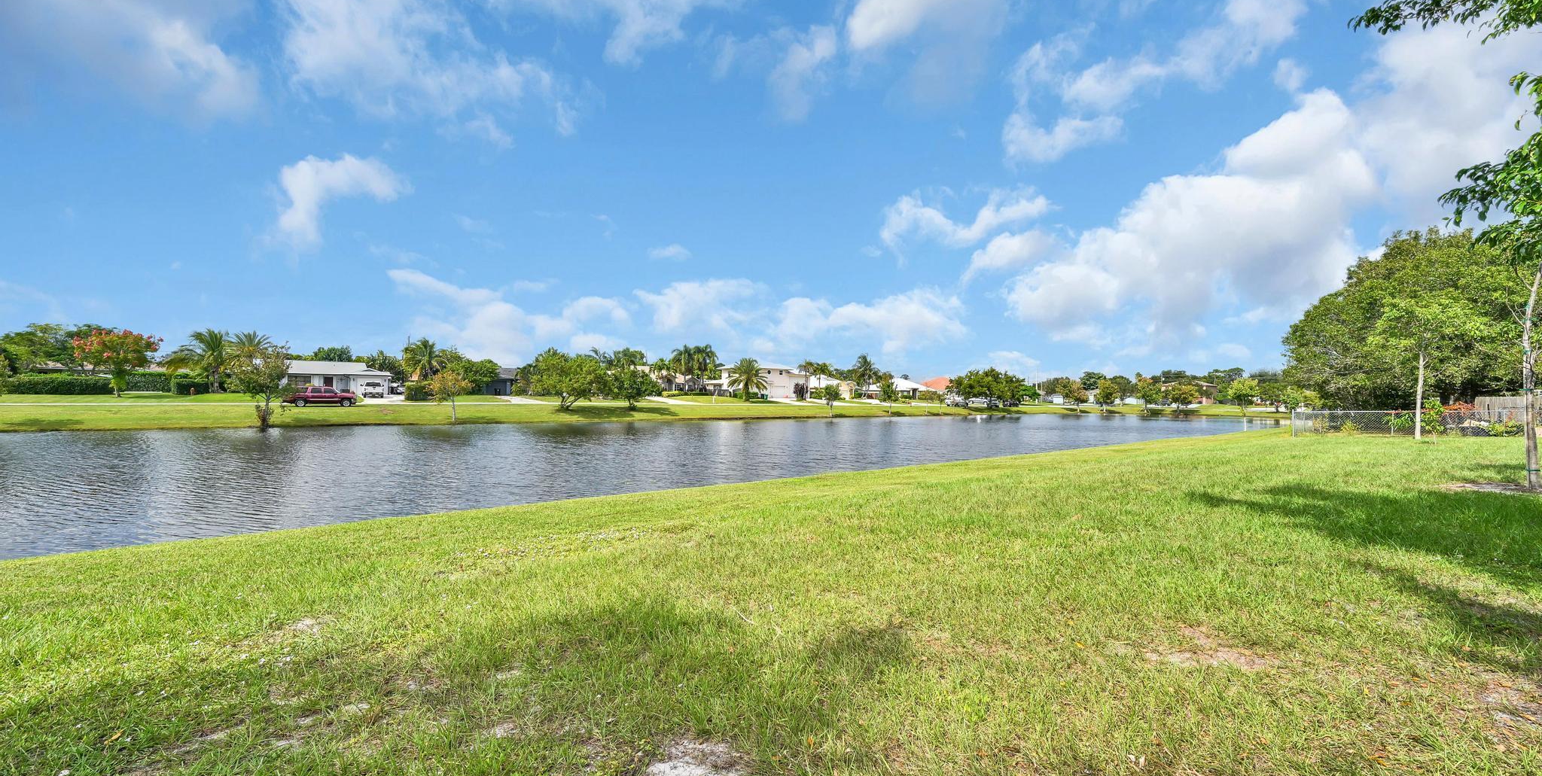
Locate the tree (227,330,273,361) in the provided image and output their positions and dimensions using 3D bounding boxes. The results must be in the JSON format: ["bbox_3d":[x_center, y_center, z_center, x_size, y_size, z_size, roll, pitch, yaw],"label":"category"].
[{"bbox_3d":[-53.889,-2.679,62.000,4.400,6.600,4.400,1,-2,-38],"label":"tree"}]

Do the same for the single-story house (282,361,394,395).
[{"bbox_3d":[-57.600,-1.280,78.600,13.000,4.500,11.500,1,-2,-35],"label":"single-story house"}]

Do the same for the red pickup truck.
[{"bbox_3d":[-40.853,0.756,54.500,5.630,1.880,2.020,1,-2,-38],"label":"red pickup truck"}]

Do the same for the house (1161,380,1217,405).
[{"bbox_3d":[81.707,0.941,117.000,10.000,4.940,11.000,2,-2,-44],"label":"house"}]

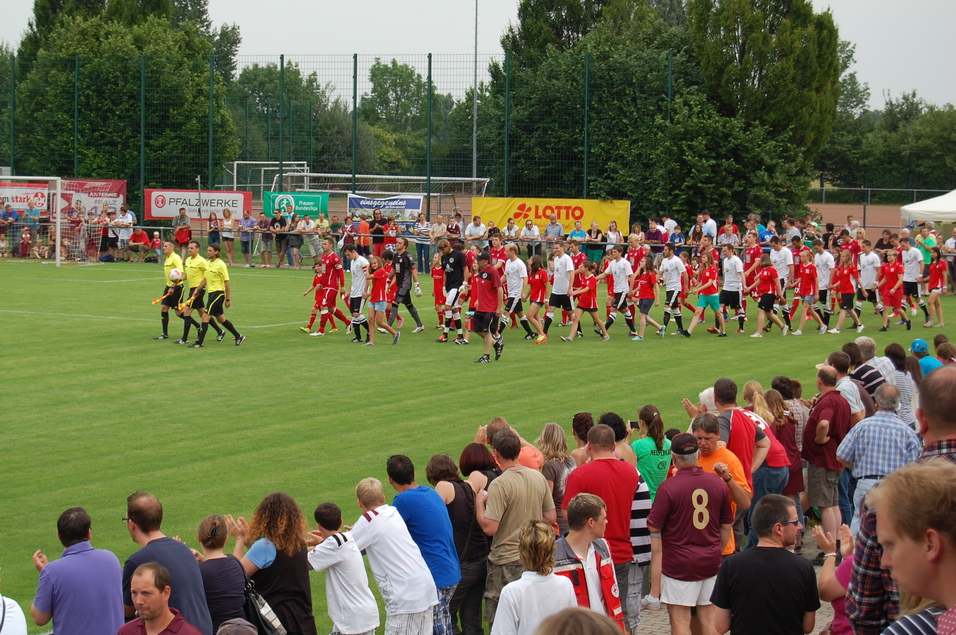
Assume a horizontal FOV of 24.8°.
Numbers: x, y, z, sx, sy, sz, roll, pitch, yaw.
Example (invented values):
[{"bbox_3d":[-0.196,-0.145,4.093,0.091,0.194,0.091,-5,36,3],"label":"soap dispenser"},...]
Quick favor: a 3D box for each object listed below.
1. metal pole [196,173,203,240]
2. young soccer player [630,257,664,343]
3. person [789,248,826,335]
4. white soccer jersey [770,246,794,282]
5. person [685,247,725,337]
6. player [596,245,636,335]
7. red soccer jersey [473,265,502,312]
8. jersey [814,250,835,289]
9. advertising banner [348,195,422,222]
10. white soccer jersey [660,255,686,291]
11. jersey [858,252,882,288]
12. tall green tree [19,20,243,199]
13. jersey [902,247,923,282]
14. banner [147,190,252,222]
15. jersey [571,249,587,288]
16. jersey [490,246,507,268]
[{"bbox_3d":[-8.412,-2.980,66.164,0.100,2.600,0.100,-1,4,25],"label":"metal pole"},{"bbox_3d":[3.086,-0.344,39.590,0.520,1.500,0.440,-1,4,-30],"label":"young soccer player"},{"bbox_3d":[6.454,-0.494,42.600,0.600,1.630,0.460,-1,4,-26],"label":"person"},{"bbox_3d":[6.044,-1.063,43.200,0.270,0.690,0.480,-1,4,-30],"label":"white soccer jersey"},{"bbox_3d":[4.332,-0.440,41.208,0.800,1.590,0.500,-1,4,-26],"label":"person"},{"bbox_3d":[2.567,-0.506,40.313,0.750,1.690,0.560,-2,5,-38],"label":"player"},{"bbox_3d":[0.175,-0.461,34.600,0.330,0.750,0.480,-1,4,-25],"label":"red soccer jersey"},{"bbox_3d":[6.830,-0.935,42.808,0.310,0.730,0.490,-2,5,-43],"label":"jersey"},{"bbox_3d":[-2.754,-2.963,64.952,2.500,1.360,0.060,3,4,25],"label":"advertising banner"},{"bbox_3d":[3.705,-0.849,41.214,0.340,0.700,0.520,-2,5,-40],"label":"white soccer jersey"},{"bbox_3d":[8.025,-0.945,44.500,0.260,0.730,0.460,-1,4,-26],"label":"jersey"},{"bbox_3d":[-11.751,-6.201,72.763,7.200,7.900,7.000,3,4,25],"label":"tall green tree"},{"bbox_3d":[9.030,-1.090,45.147,0.320,0.730,0.500,-2,5,-43],"label":"jersey"},{"bbox_3d":[-8.835,-3.521,68.747,4.000,0.970,0.040,3,4,24],"label":"banner"},{"bbox_3d":[1.928,-0.939,43.000,0.330,0.730,0.470,-1,5,-33],"label":"jersey"},{"bbox_3d":[0.413,-1.049,42.400,0.260,0.700,0.460,-2,5,-38],"label":"jersey"}]

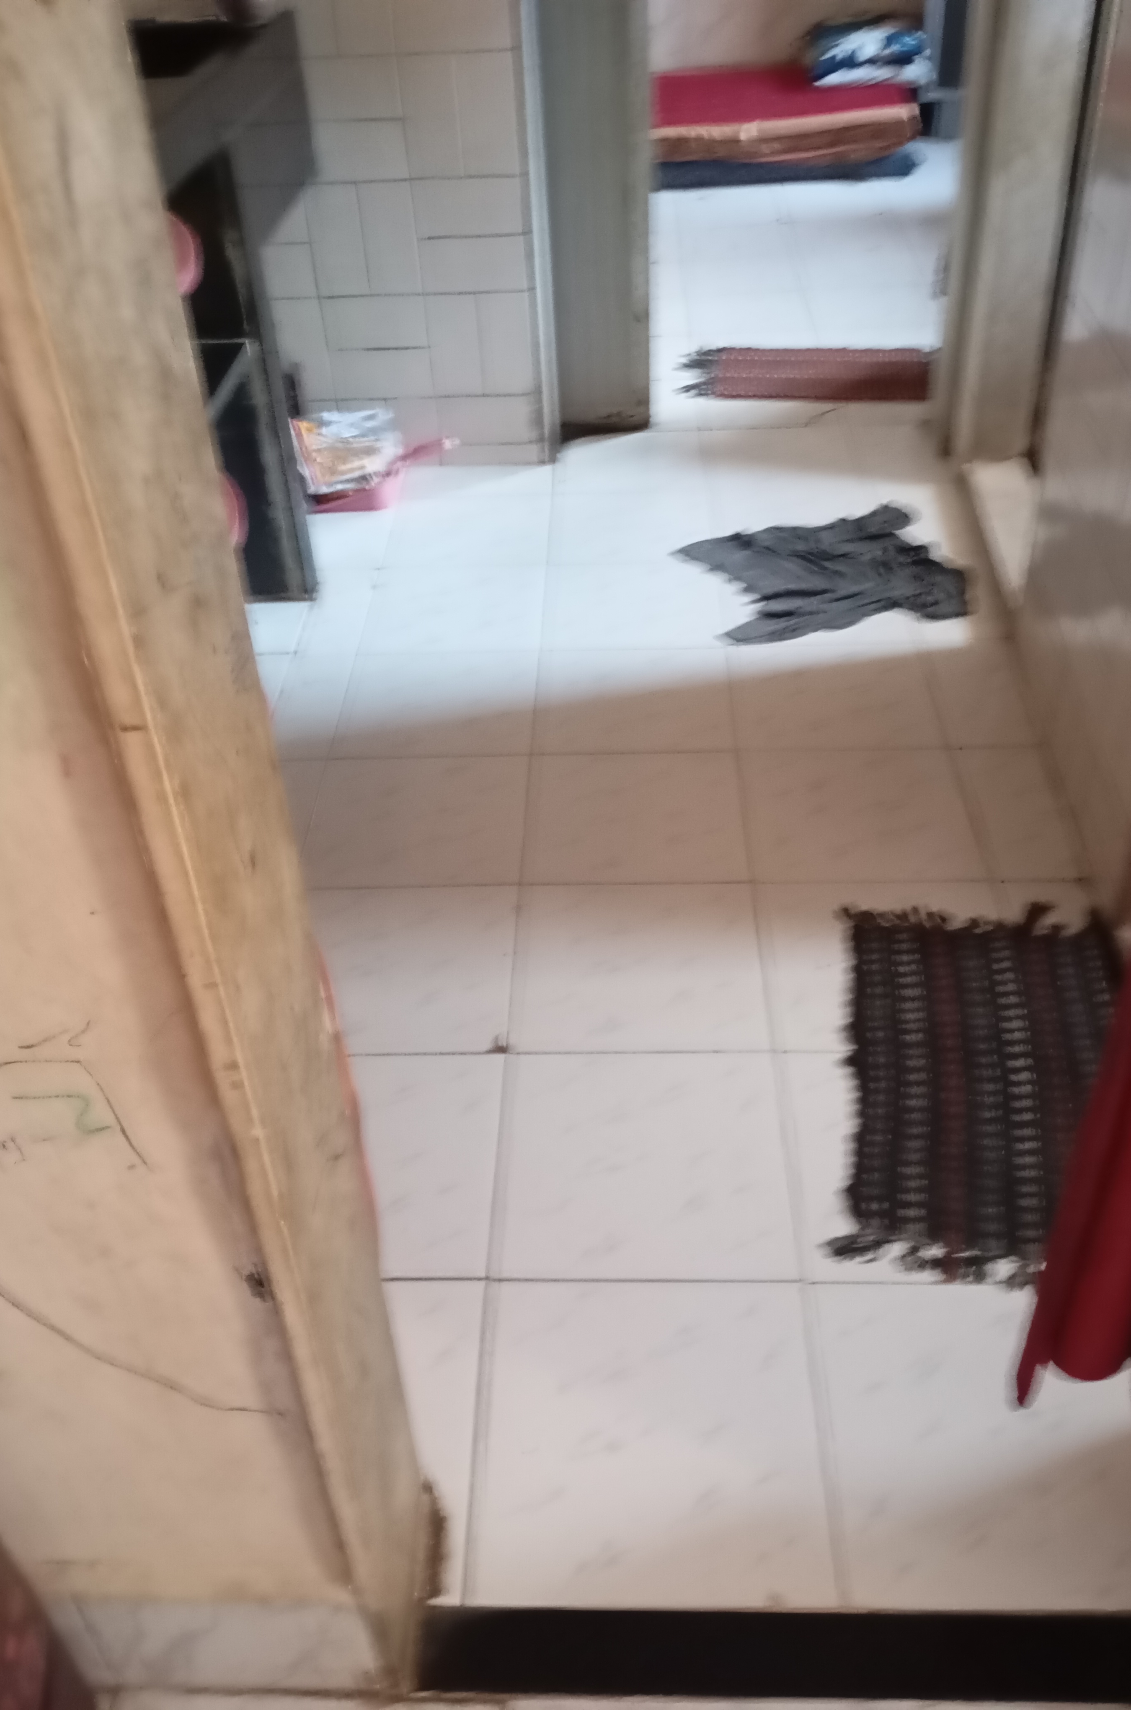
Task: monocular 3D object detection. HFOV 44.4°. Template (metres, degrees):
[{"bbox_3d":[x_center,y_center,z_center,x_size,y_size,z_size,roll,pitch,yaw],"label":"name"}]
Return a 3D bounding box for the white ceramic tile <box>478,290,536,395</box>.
[{"bbox_3d":[-0.119,-1.005,2.723,0.099,0.200,0.010,-1,39,3],"label":"white ceramic tile"}]

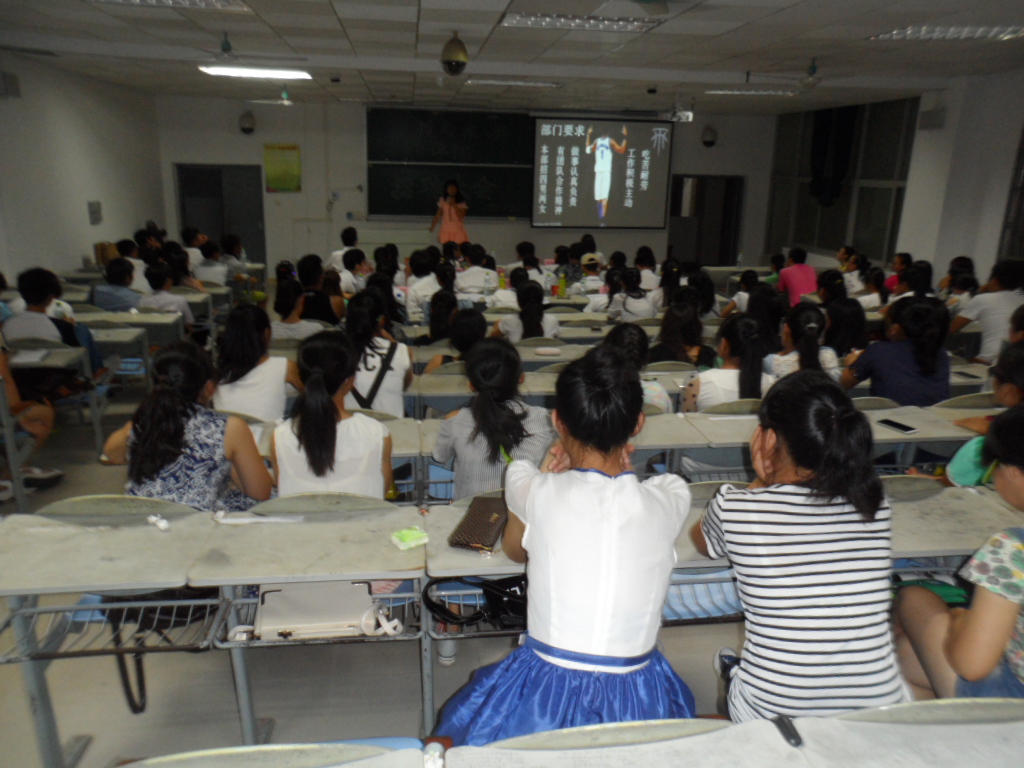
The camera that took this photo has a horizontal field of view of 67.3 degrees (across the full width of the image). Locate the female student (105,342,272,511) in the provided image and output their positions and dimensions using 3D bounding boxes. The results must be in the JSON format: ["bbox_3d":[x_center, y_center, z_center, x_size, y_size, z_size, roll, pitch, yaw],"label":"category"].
[{"bbox_3d":[-1.012,0.433,2.595,0.530,1.200,0.700,4,16,7],"label":"female student"}]

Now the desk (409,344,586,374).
[{"bbox_3d":[-0.100,0.167,5.243,1.140,0.750,0.420,0,16,-7],"label":"desk"}]

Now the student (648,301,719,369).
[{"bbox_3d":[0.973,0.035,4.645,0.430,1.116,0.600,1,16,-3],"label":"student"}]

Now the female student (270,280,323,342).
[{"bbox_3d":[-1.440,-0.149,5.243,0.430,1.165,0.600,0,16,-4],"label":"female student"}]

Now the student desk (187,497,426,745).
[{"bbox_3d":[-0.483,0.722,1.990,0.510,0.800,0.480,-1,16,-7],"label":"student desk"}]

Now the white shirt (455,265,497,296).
[{"bbox_3d":[-0.406,-1.097,8.888,0.500,0.560,0.320,0,16,-5],"label":"white shirt"}]

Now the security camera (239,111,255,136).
[{"bbox_3d":[-4.300,-4.238,12.473,0.250,0.370,0.270,0,16,-7],"label":"security camera"}]

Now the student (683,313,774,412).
[{"bbox_3d":[1.075,0.217,3.902,0.480,1.190,0.720,0,16,-7],"label":"student"}]

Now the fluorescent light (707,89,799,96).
[{"bbox_3d":[3.010,-3.679,9.673,1.200,0.090,0.600,0,16,-7],"label":"fluorescent light"}]

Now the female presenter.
[{"bbox_3d":[-0.939,-2.216,11.513,0.550,1.600,0.360,-1,16,-7],"label":"female presenter"}]

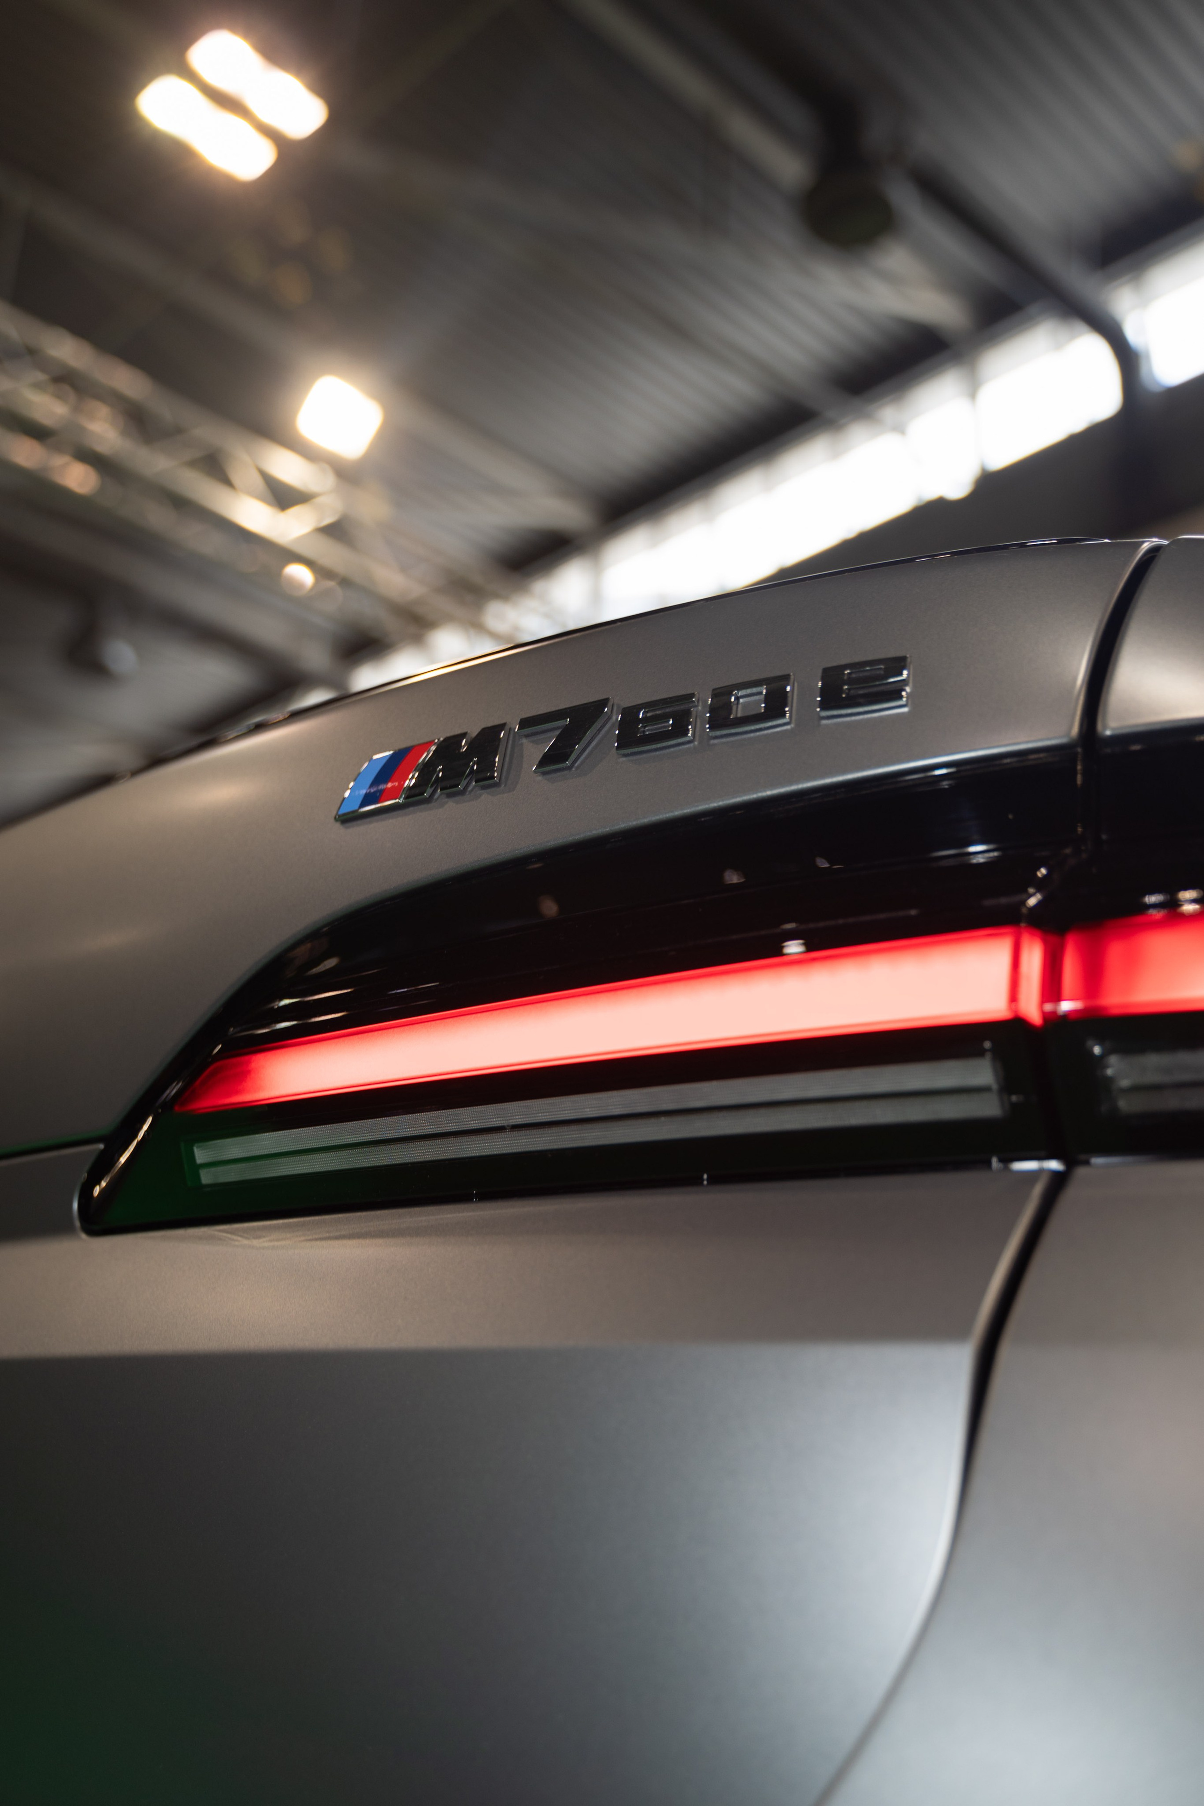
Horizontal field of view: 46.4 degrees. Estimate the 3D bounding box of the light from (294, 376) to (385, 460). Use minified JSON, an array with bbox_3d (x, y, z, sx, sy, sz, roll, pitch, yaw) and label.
[{"bbox_3d":[-2.523,-4.679,13.500,0.580,0.180,0.620,8,-16,-44],"label":"light"}]

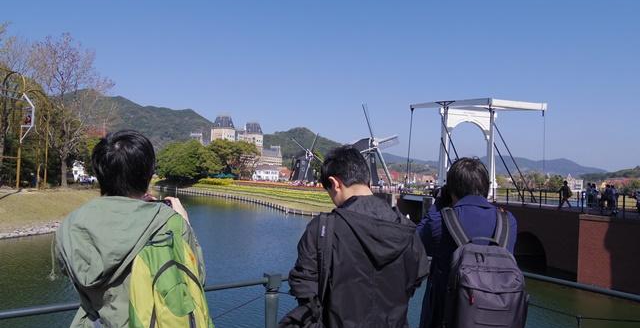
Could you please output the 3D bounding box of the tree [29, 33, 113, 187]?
[{"bbox_3d":[-32.860,-7.178,56.000,11.000,20.200,10.500,2,-3,-30],"label":"tree"}]

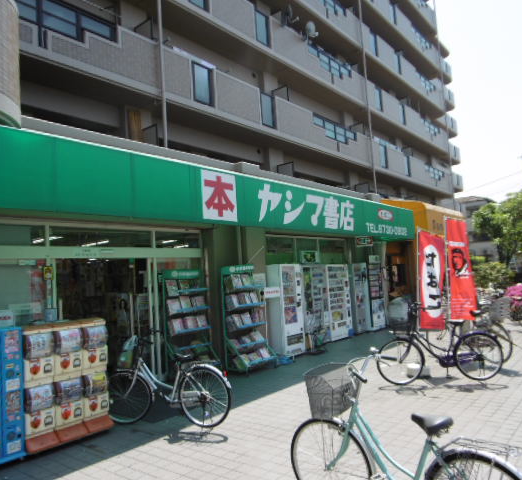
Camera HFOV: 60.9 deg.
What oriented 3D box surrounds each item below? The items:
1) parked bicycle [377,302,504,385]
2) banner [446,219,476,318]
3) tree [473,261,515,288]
[{"bbox_3d":[2.461,1.458,6.142,1.780,1.100,0.580,-4,-5,8],"label":"parked bicycle"},{"bbox_3d":[3.327,0.480,7.400,0.550,1.720,0.100,-1,-5,-22],"label":"banner"},{"bbox_3d":[7.768,1.605,14.934,1.600,1.650,1.500,-6,-6,27],"label":"tree"}]

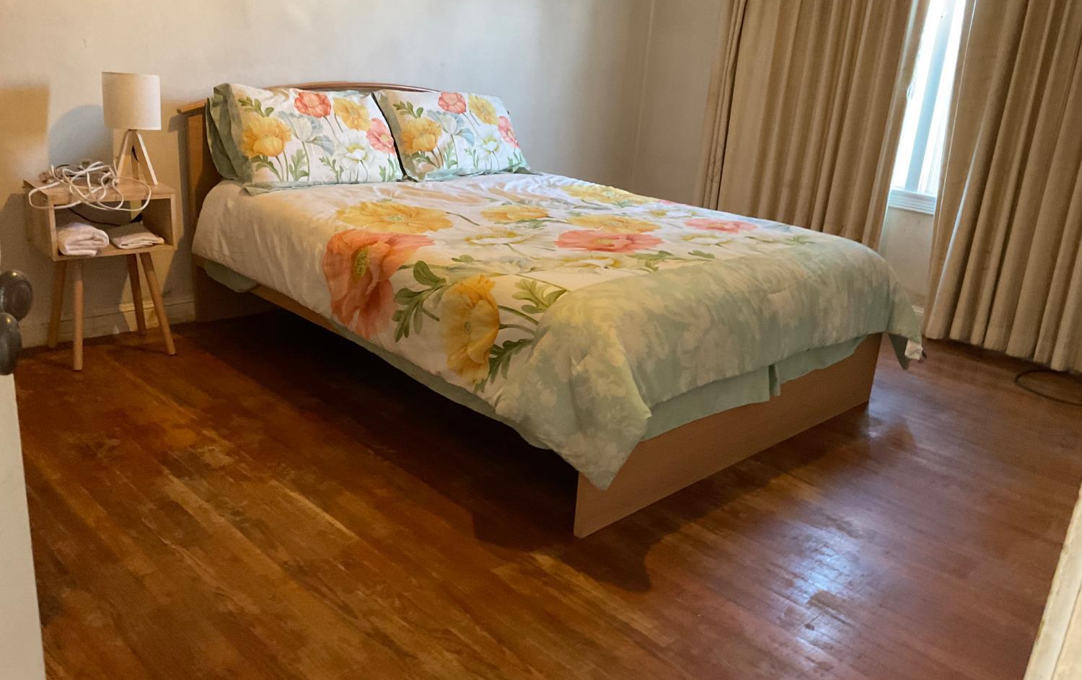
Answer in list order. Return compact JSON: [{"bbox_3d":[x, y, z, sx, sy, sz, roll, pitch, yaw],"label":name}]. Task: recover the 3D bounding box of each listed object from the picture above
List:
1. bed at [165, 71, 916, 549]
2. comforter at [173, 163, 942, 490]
[{"bbox_3d":[-0.040,-0.373,3.309,2.085,0.940,1.666,21,24,41],"label":"bed"},{"bbox_3d":[0.031,-0.266,3.340,2.124,0.435,1.853,21,24,41],"label":"comforter"}]

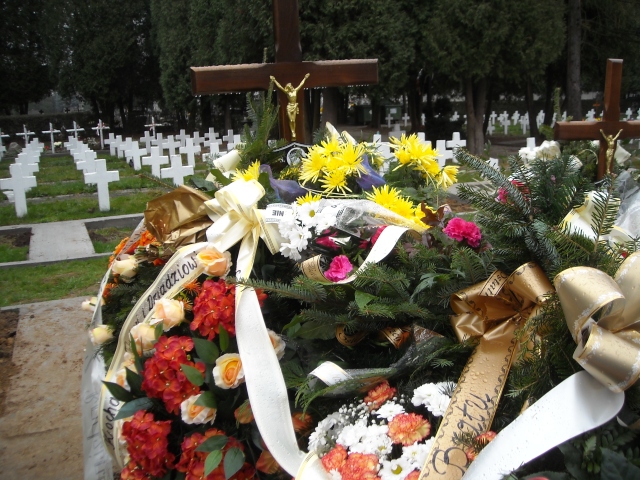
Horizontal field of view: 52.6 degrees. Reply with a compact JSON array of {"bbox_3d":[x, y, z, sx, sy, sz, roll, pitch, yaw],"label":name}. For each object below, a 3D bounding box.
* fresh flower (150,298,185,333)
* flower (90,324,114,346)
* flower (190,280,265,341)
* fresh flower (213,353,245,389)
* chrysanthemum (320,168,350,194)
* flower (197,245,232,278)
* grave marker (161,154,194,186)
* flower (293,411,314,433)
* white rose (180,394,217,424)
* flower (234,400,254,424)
[{"bbox_3d":[-0.299,0.148,1.270,0.068,0.066,0.060,4,-19,27],"label":"fresh flower"},{"bbox_3d":[-0.540,0.236,1.600,0.060,0.055,0.055,-12,15,-43],"label":"flower"},{"bbox_3d":[-0.180,0.136,1.270,0.150,0.125,0.100,0,-24,6],"label":"flower"},{"bbox_3d":[-0.171,0.246,1.220,0.072,0.070,0.058,-2,-14,-6],"label":"fresh flower"},{"bbox_3d":[0.040,-0.152,1.680,0.080,0.070,0.055,-2,-8,-3],"label":"chrysanthemum"},{"bbox_3d":[-0.217,0.044,1.330,0.074,0.070,0.065,3,-29,22],"label":"flower"},{"bbox_3d":[-2.487,-1.038,11.374,0.585,0.870,0.150,-6,12,-25],"label":"grave marker"},{"bbox_3d":[-0.035,0.342,1.220,0.050,0.048,0.042,-3,-24,-7],"label":"flower"},{"bbox_3d":[-0.240,0.335,1.280,0.070,0.062,0.055,-1,11,6],"label":"white rose"},{"bbox_3d":[-0.141,0.325,1.220,0.045,0.048,0.042,-1,-24,-1],"label":"flower"}]

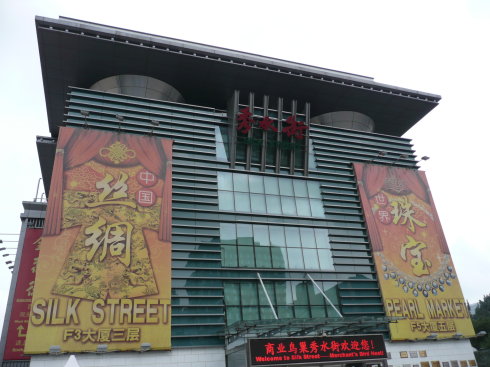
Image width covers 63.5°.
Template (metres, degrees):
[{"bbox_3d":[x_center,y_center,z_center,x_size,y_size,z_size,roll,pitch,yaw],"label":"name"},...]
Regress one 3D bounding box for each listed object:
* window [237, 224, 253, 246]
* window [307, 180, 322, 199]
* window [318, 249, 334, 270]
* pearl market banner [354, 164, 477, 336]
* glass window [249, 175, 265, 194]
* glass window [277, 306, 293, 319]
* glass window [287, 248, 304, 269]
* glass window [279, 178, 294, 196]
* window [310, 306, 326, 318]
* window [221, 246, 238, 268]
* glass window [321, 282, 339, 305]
[{"bbox_3d":[-0.017,3.468,27.325,1.198,1.640,0.100,5,-28,-19],"label":"window"},{"bbox_3d":[6.080,0.590,34.508,1.272,1.644,0.100,6,-28,-19],"label":"window"},{"bbox_3d":[6.019,5.657,29.639,1.225,1.587,0.100,6,-28,-19],"label":"window"},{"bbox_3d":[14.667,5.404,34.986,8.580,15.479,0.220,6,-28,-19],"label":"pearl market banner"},{"bbox_3d":[0.926,0.078,31.423,1.261,1.545,0.100,6,-28,-19],"label":"glass window"},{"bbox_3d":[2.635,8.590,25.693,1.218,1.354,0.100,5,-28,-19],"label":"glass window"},{"bbox_3d":[3.530,5.277,27.773,1.225,1.679,0.100,5,-28,-19],"label":"glass window"},{"bbox_3d":[3.369,0.315,32.279,1.261,1.545,0.100,6,-28,-19],"label":"glass window"},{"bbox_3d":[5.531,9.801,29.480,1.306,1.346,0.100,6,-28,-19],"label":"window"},{"bbox_3d":[-1.024,4.848,26.209,1.176,1.679,0.100,5,-28,-19],"label":"window"},{"bbox_3d":[5.991,7.551,27.553,1.215,1.647,0.100,5,-28,-19],"label":"glass window"}]

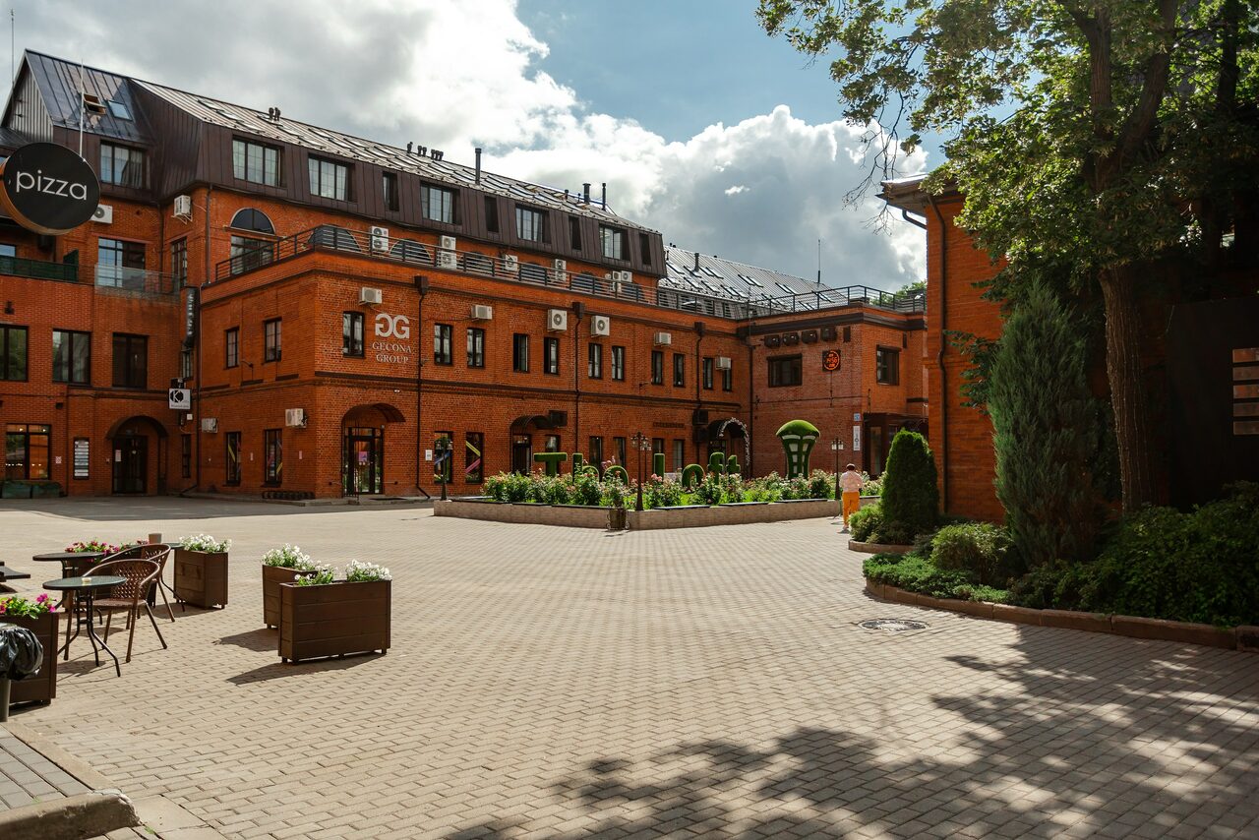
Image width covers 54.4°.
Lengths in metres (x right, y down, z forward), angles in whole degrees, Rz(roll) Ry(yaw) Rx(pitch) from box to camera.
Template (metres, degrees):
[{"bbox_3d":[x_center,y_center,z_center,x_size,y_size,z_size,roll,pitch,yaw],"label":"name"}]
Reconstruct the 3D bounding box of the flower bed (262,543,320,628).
[{"bbox_3d":[-3.210,1.679,11.912,0.380,0.770,0.970,2,-3,-38],"label":"flower bed"}]

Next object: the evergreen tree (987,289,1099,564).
[{"bbox_3d":[5.376,0.133,15.800,1.360,3.800,1.360,0,-2,0],"label":"evergreen tree"}]

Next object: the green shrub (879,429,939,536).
[{"bbox_3d":[5.235,1.196,22.900,1.100,2.050,1.100,0,-2,0],"label":"green shrub"}]

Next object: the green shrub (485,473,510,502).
[{"bbox_3d":[-3.836,1.982,35.500,0.750,0.900,0.750,0,-2,0],"label":"green shrub"}]

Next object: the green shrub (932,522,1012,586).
[{"bbox_3d":[4.058,1.585,14.451,0.930,0.760,0.880,-1,-2,16],"label":"green shrub"}]

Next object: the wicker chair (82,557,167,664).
[{"bbox_3d":[-4.400,1.623,10.513,0.580,0.770,0.650,0,-2,1],"label":"wicker chair"}]

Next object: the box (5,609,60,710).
[{"bbox_3d":[-4.165,1.544,7.793,0.920,0.600,0.290,2,-3,-36],"label":"box"}]

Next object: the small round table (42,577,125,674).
[{"bbox_3d":[-4.235,1.618,9.542,0.630,0.700,0.630,0,-2,0],"label":"small round table"}]

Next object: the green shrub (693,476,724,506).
[{"bbox_3d":[2.089,1.907,32.300,0.820,0.850,0.800,0,-2,0],"label":"green shrub"}]

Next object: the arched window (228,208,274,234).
[{"bbox_3d":[-16.286,-8.578,52.853,0.200,1.120,2.250,-2,-3,39],"label":"arched window"}]

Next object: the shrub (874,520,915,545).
[{"bbox_3d":[5.002,2.162,23.100,0.780,0.520,0.720,0,-2,0],"label":"shrub"}]

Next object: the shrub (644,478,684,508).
[{"bbox_3d":[0.866,1.846,31.253,1.000,0.820,0.950,0,-2,0],"label":"shrub"}]

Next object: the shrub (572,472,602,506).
[{"bbox_3d":[-1.100,1.850,32.200,0.780,0.920,0.780,0,-2,0],"label":"shrub"}]

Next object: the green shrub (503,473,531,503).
[{"bbox_3d":[-3.146,1.927,34.500,0.850,0.900,0.850,0,-2,0],"label":"green shrub"}]

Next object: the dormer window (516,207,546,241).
[{"bbox_3d":[-5.156,-10.339,64.500,0.400,1.680,2.200,-2,-3,39],"label":"dormer window"}]

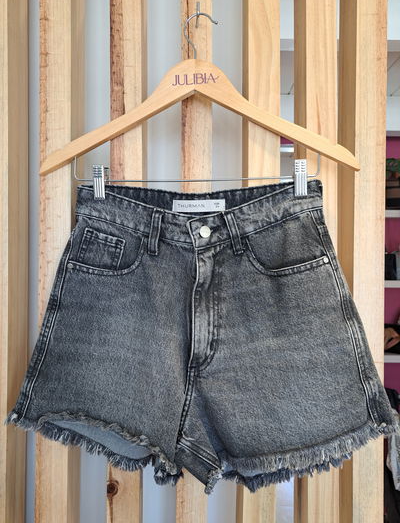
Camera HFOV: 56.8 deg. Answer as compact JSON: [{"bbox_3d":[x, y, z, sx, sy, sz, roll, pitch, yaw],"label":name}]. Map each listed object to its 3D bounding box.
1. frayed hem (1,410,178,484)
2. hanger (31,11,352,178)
[{"bbox_3d":[-0.147,0.255,0.510,0.243,0.108,0.050,0,0,5],"label":"frayed hem"},{"bbox_3d":[-0.006,-0.228,0.510,0.443,0.237,0.020,0,0,5],"label":"hanger"}]

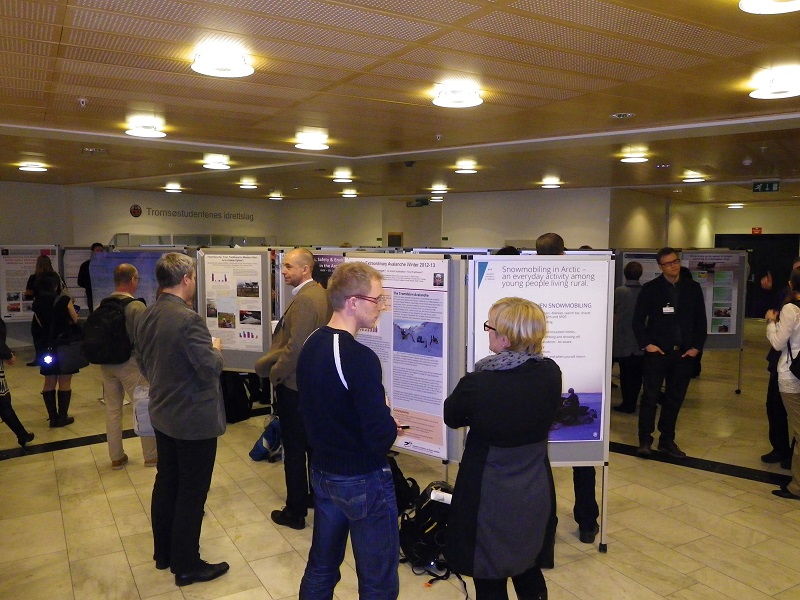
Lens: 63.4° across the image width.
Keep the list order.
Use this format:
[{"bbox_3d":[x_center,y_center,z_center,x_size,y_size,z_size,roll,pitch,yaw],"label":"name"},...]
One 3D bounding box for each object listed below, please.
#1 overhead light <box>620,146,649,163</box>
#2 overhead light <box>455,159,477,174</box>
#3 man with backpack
[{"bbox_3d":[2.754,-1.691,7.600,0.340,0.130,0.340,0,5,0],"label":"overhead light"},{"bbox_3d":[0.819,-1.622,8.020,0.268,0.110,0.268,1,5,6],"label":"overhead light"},{"bbox_3d":[-2.292,0.549,5.378,0.500,1.700,0.500,3,6,25],"label":"man with backpack"}]

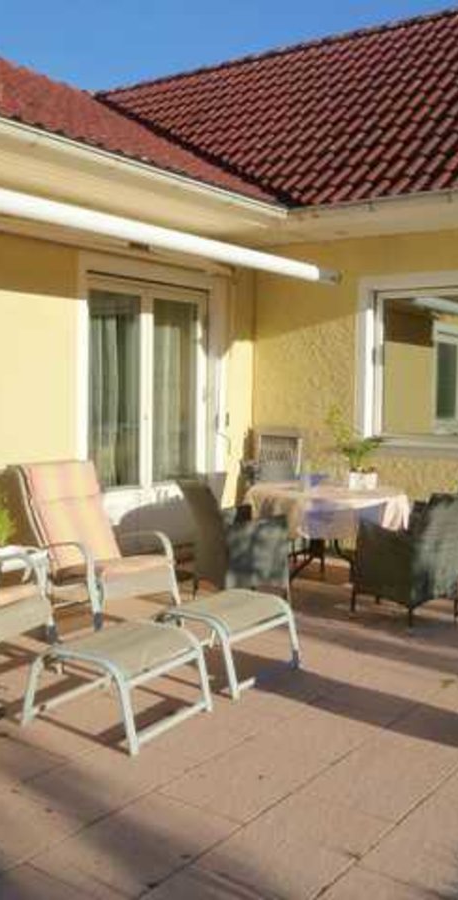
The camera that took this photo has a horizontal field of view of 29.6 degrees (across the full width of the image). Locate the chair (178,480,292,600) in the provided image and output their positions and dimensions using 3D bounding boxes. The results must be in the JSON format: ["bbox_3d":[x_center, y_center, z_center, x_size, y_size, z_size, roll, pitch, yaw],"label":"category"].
[{"bbox_3d":[0.068,0.623,5.889,0.613,0.847,0.540,-2,5,-31],"label":"chair"}]

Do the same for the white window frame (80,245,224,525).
[{"bbox_3d":[-0.575,-0.387,6.901,0.120,2.117,1.743,4,5,36],"label":"white window frame"}]

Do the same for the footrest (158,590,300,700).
[{"bbox_3d":[-0.038,0.959,4.491,0.599,0.372,0.613,4,5,36],"label":"footrest"}]

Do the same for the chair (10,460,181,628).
[{"bbox_3d":[-0.850,0.577,5.551,0.803,0.964,0.672,4,5,36],"label":"chair"}]

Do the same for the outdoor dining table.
[{"bbox_3d":[0.700,0.673,6.447,1.218,0.739,1.218,0,4,0],"label":"outdoor dining table"}]

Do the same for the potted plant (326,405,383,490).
[{"bbox_3d":[0.918,-0.014,6.256,0.360,0.610,0.380,4,5,36],"label":"potted plant"}]

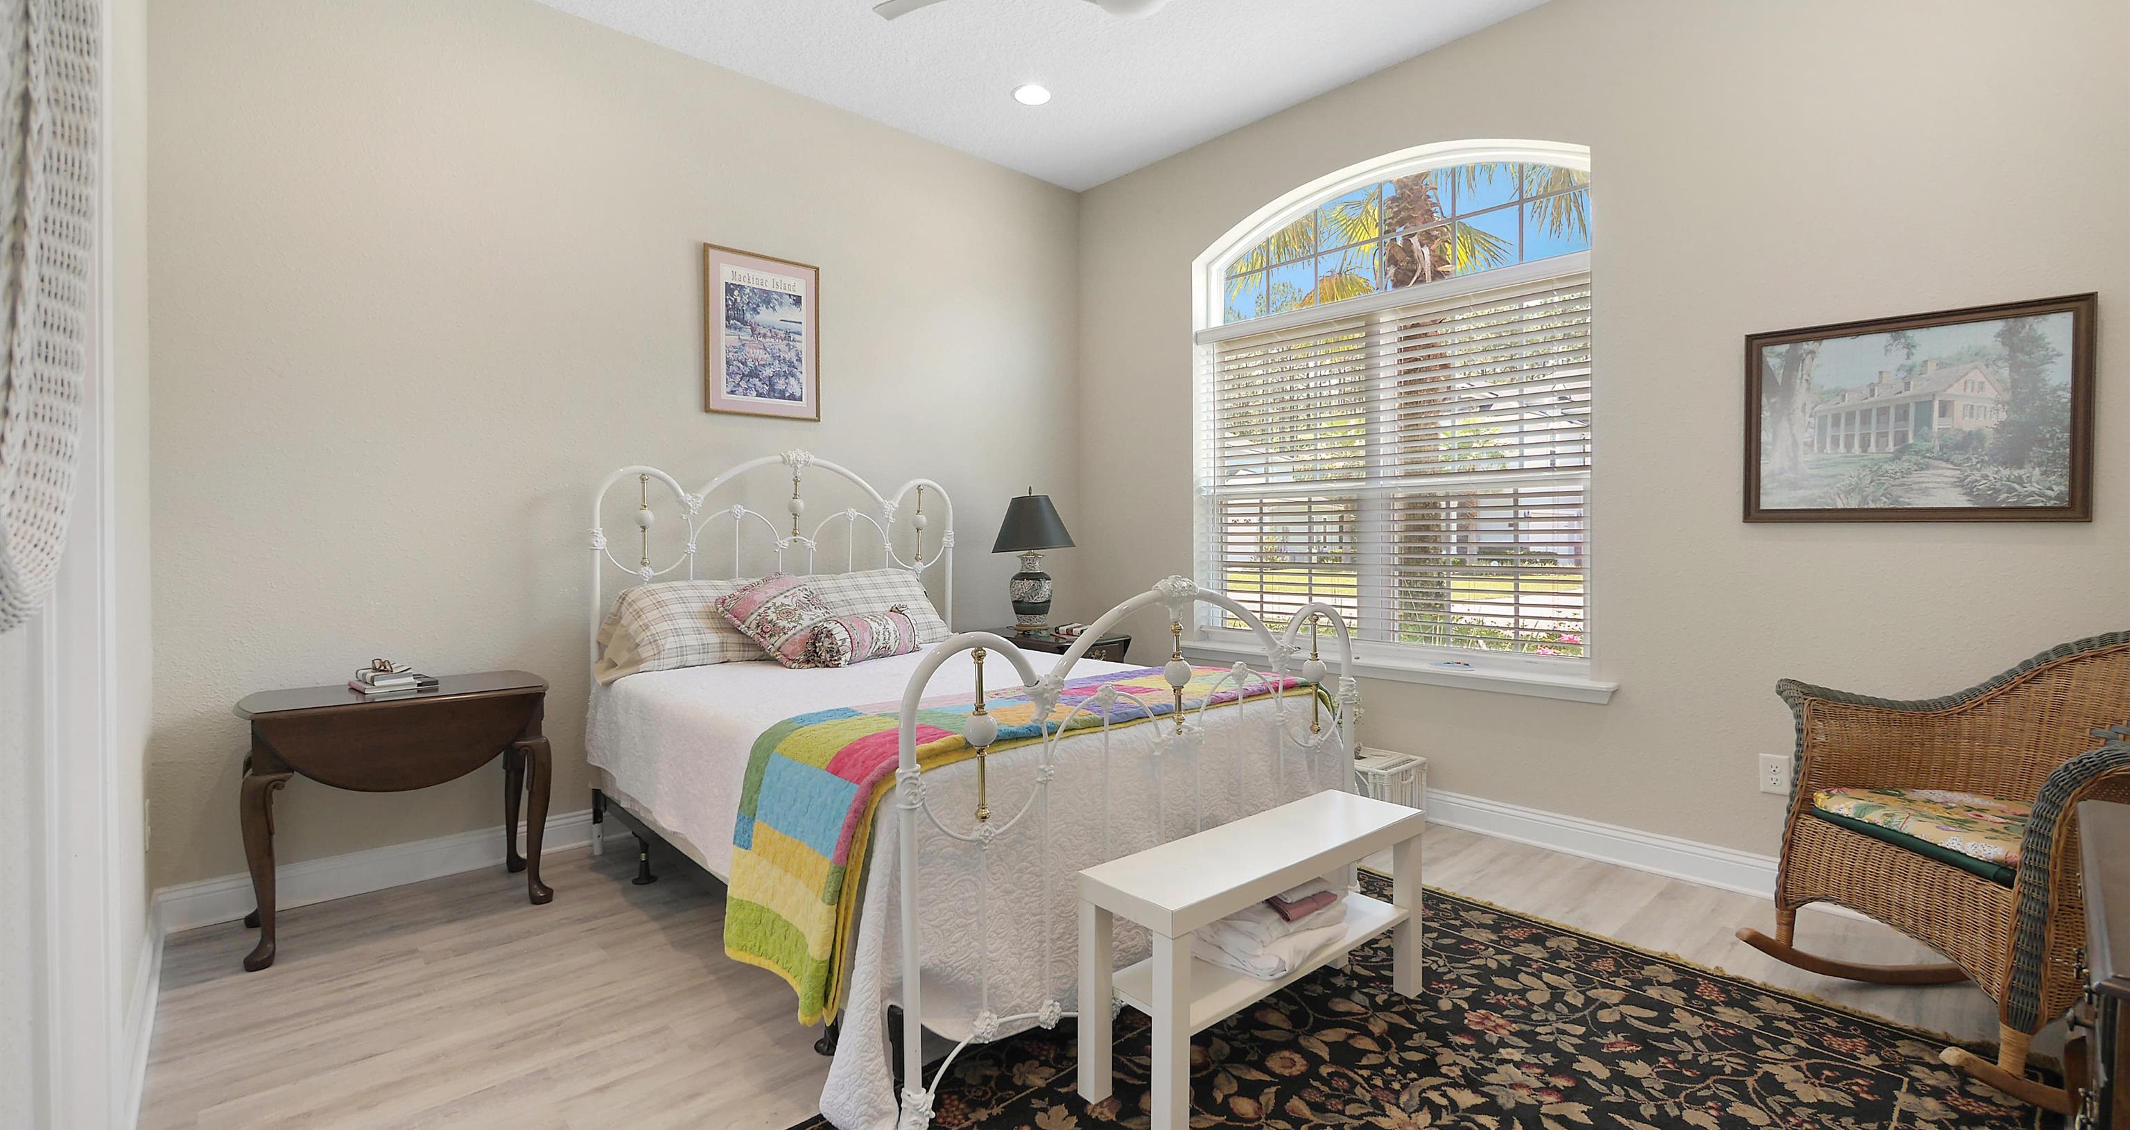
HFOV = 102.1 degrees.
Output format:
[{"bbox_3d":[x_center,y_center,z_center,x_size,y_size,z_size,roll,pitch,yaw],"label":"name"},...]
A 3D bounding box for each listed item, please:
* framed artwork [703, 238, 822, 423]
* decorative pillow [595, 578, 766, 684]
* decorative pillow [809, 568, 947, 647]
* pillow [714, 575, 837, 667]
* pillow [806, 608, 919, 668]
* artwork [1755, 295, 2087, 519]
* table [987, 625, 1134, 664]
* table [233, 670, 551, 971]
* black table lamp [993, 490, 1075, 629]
[{"bbox_3d":[-1.278,-0.968,3.667,0.497,0.689,0.030,-2,2,-41],"label":"framed artwork"},{"bbox_3d":[-1.380,0.234,3.246,0.660,0.390,0.180,-2,-31,-43],"label":"decorative pillow"},{"bbox_3d":[-0.791,0.211,3.771,0.650,0.390,0.170,-2,-31,-43],"label":"decorative pillow"},{"bbox_3d":[-1.097,0.218,3.299,0.390,0.390,0.150,-25,-24,-40],"label":"pillow"},{"bbox_3d":[-0.797,0.284,3.467,0.200,0.190,0.450,1,2,39],"label":"pillow"},{"bbox_3d":[2.420,-0.422,2.488,0.030,0.592,0.722,-2,2,-44],"label":"artwork"},{"bbox_3d":[-0.095,0.688,4.138,0.537,0.683,0.716,-2,2,-43],"label":"table"},{"bbox_3d":[-2.050,0.737,2.676,0.775,0.683,0.447,-2,2,-43],"label":"table"},{"bbox_3d":[-0.149,-0.023,4.349,0.413,0.714,0.413,0,2,0],"label":"black table lamp"}]

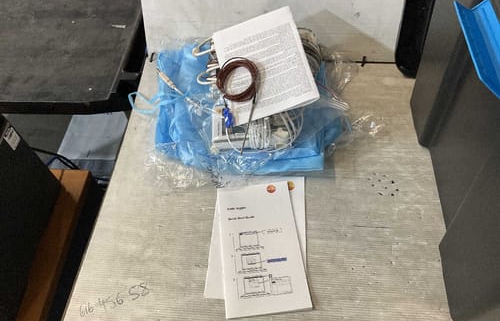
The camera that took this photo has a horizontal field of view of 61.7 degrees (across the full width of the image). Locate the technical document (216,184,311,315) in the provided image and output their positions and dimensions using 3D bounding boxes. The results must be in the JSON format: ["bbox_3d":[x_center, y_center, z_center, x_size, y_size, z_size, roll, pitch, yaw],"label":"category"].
[{"bbox_3d":[0.016,0.124,0.624,0.115,0.007,0.210,-6,51,-2],"label":"technical document"}]

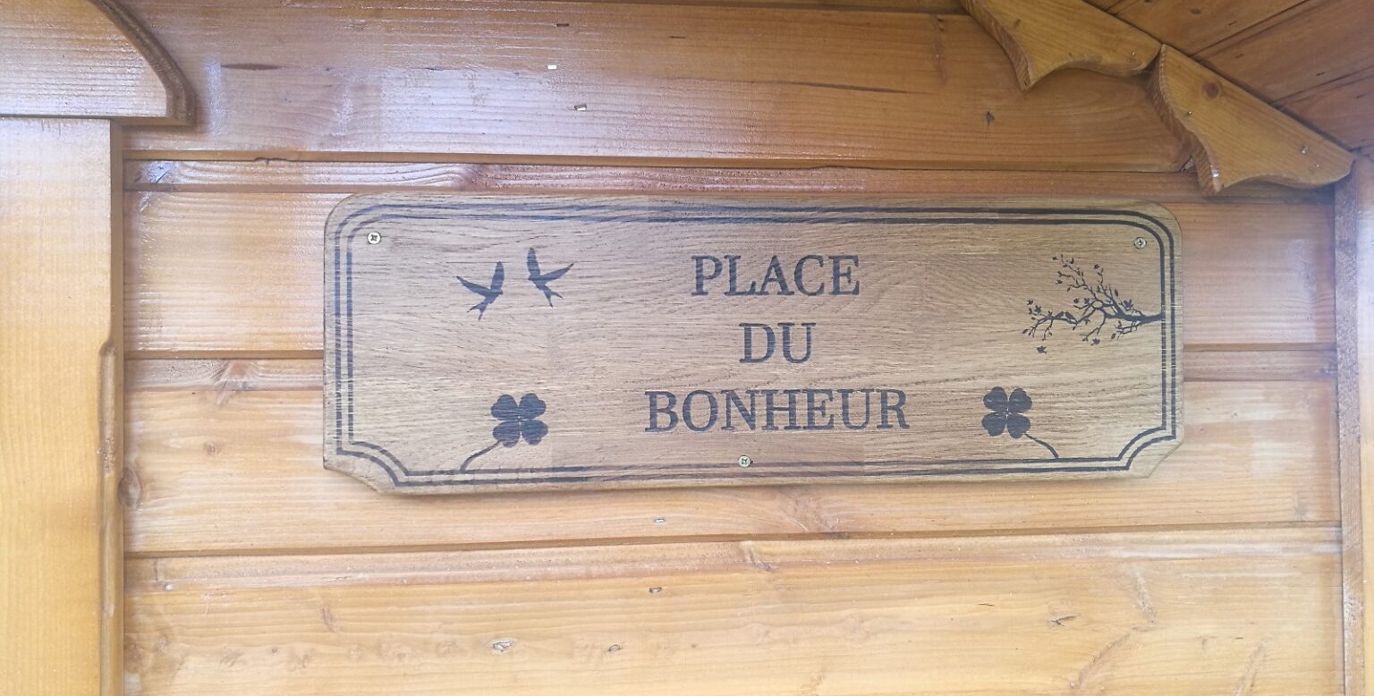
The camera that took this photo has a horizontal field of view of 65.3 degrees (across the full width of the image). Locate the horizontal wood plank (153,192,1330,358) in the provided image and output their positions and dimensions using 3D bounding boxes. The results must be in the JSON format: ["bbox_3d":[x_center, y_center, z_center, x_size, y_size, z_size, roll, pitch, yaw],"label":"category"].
[{"bbox_3d":[0.052,-0.051,0.744,0.837,0.108,0.020,0,-1,-6],"label":"horizontal wood plank"}]

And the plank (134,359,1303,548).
[{"bbox_3d":[0.053,0.068,0.742,0.837,0.125,0.020,0,-1,-6],"label":"plank"}]

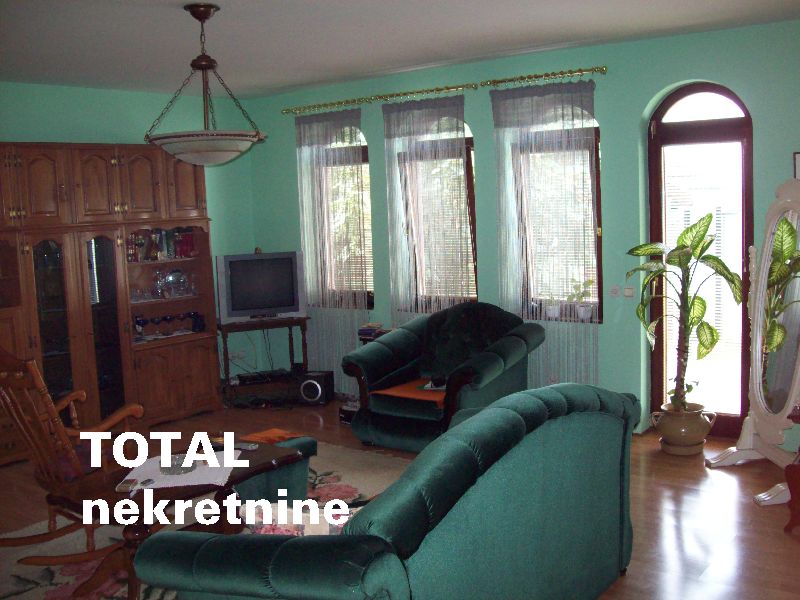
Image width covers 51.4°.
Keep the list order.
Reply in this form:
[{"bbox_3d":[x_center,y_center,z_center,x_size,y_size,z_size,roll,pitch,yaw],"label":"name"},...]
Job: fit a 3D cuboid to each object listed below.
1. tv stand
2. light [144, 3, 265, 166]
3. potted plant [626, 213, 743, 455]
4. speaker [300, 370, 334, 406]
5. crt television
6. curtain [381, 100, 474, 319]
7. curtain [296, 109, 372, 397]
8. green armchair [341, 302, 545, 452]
[{"bbox_3d":[-1.158,0.489,7.150,0.760,0.650,0.400,-4,8,-13],"label":"tv stand"},{"bbox_3d":[-0.901,-0.989,3.848,0.540,0.730,0.540,3,9,37],"label":"light"},{"bbox_3d":[1.754,0.207,5.155,0.690,1.480,0.640,3,9,37],"label":"potted plant"},{"bbox_3d":[-0.691,0.706,6.853,0.220,0.260,0.250,-1,8,10],"label":"speaker"},{"bbox_3d":[-1.193,-0.126,7.115,0.700,0.565,0.460,-4,8,-13],"label":"crt television"},{"bbox_3d":[0.220,-0.321,6.319,0.760,2.360,0.100,3,9,37],"label":"curtain"},{"bbox_3d":[-0.548,-0.364,6.899,0.710,2.360,0.100,3,9,37],"label":"curtain"},{"bbox_3d":[0.300,0.498,5.692,1.100,0.890,0.920,3,9,34],"label":"green armchair"}]

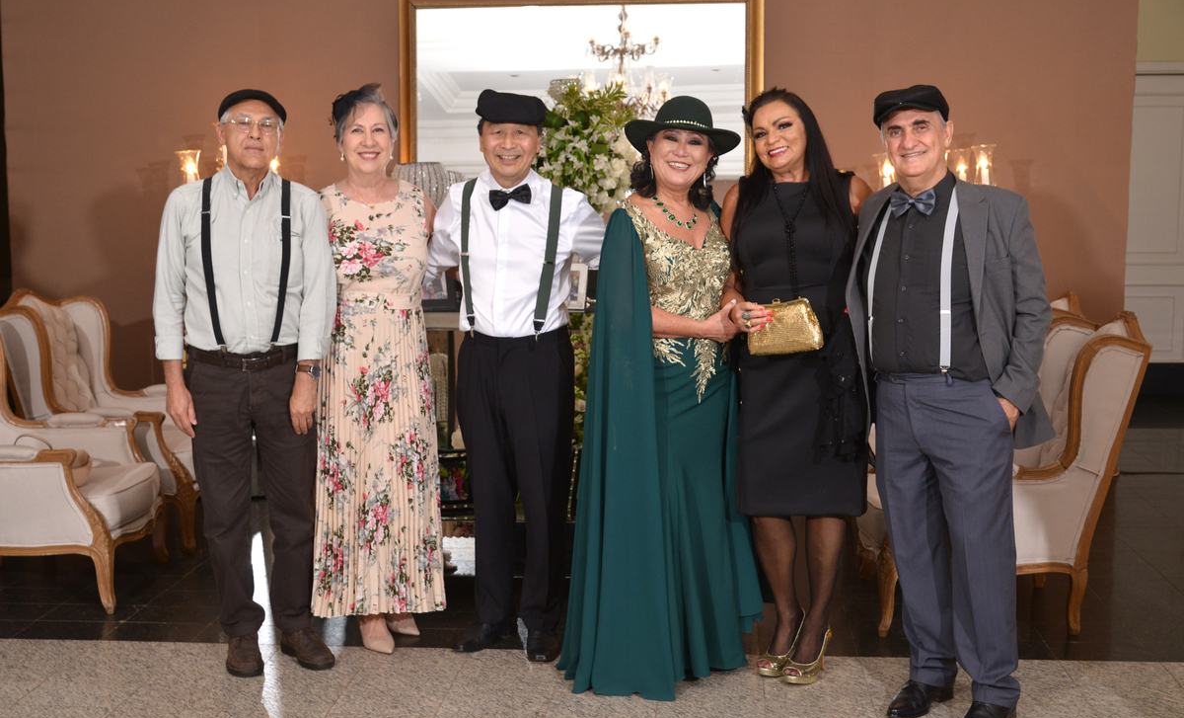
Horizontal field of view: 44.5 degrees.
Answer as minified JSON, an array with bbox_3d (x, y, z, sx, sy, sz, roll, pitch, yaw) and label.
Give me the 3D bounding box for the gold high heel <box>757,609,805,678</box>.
[{"bbox_3d":[0.576,0.858,4.341,0.083,0.140,0.205,5,9,38],"label":"gold high heel"}]

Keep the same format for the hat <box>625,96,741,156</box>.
[{"bbox_3d":[0.255,-0.650,4.033,0.325,0.135,0.335,6,-8,-4],"label":"hat"}]

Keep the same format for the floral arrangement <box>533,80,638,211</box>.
[{"bbox_3d":[-0.034,-0.949,6.610,0.500,0.640,0.450,0,8,5],"label":"floral arrangement"}]

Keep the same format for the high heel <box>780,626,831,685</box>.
[{"bbox_3d":[0.638,0.870,4.271,0.083,0.135,0.205,5,9,38],"label":"high heel"}]

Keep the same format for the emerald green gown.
[{"bbox_3d":[0.203,0.235,4.265,0.600,1.400,0.500,-2,8,-12],"label":"emerald green gown"}]

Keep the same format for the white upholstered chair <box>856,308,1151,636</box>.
[{"bbox_3d":[1.337,0.346,4.851,0.890,1.010,0.750,0,8,5],"label":"white upholstered chair"}]

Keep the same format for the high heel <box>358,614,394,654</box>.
[{"bbox_3d":[-0.664,0.844,4.597,0.080,0.125,0.230,-4,8,-25],"label":"high heel"}]

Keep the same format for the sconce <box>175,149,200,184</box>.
[{"bbox_3d":[-1.962,-0.921,7.012,0.120,0.200,0.130,0,8,5],"label":"sconce"}]

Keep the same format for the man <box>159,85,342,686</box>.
[{"bbox_3d":[-1.027,0.064,4.369,0.560,1.730,0.360,-2,8,-13],"label":"man"}]

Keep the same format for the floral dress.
[{"bbox_3d":[-0.697,0.114,4.590,0.460,1.360,0.380,-2,8,-10],"label":"floral dress"}]

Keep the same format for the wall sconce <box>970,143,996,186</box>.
[{"bbox_3d":[1.809,-0.898,6.691,0.120,0.200,0.130,0,8,5],"label":"wall sconce"}]

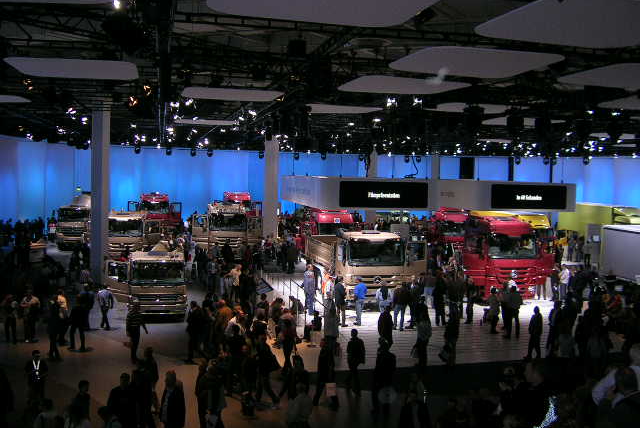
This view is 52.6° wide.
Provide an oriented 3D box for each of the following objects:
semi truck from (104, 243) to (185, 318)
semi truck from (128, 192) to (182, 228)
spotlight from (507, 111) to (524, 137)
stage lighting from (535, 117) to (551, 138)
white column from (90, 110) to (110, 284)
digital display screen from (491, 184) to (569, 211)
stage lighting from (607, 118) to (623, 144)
[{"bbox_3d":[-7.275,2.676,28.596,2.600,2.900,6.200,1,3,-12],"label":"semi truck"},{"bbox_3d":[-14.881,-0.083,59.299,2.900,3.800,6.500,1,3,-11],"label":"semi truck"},{"bbox_3d":[7.053,-3.265,23.344,0.580,0.850,0.580,1,3,0],"label":"spotlight"},{"bbox_3d":[8.371,-3.254,24.345,0.550,0.800,0.550,1,3,0],"label":"stage lighting"},{"bbox_3d":[-11.480,-0.774,33.825,0.740,9.000,0.740,3,4,25],"label":"white column"},{"bbox_3d":[15.244,-1.262,47.358,6.600,1.720,0.200,0,3,-20],"label":"digital display screen"},{"bbox_3d":[11.308,-3.168,24.846,0.550,0.900,0.550,1,3,0],"label":"stage lighting"}]

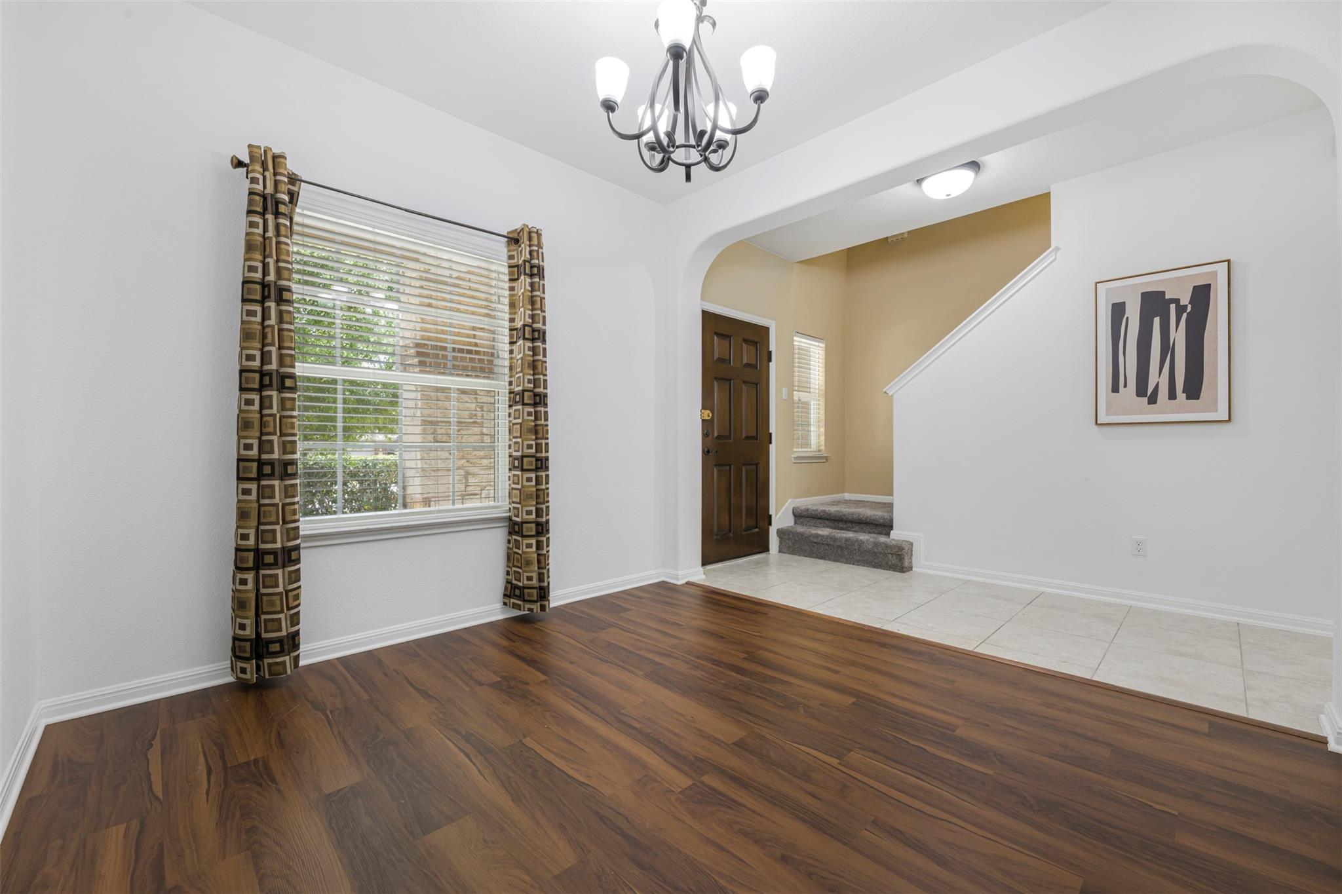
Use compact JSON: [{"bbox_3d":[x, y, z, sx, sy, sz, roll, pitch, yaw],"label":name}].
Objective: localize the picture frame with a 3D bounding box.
[{"bbox_3d":[2.949,-0.601,3.155,0.035,0.920,0.600,0,0,-44],"label":"picture frame"}]

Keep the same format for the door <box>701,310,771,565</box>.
[{"bbox_3d":[0.563,-0.054,4.430,0.920,2.030,0.050,0,0,-44],"label":"door"}]

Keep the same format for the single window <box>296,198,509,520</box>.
[{"bbox_3d":[-1.339,-0.416,2.645,1.100,1.490,0.060,0,0,-42],"label":"single window"}]

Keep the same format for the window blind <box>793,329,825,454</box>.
[{"bbox_3d":[1.380,-0.501,5.241,0.600,1.210,0.080,0,0,-44],"label":"window blind"}]

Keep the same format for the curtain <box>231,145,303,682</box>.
[{"bbox_3d":[-1.670,-0.139,2.164,0.225,2.140,0.145,0,0,-42],"label":"curtain"}]

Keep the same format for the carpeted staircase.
[{"bbox_3d":[1.849,0.797,4.862,1.220,0.370,1.130,0,0,-44],"label":"carpeted staircase"}]

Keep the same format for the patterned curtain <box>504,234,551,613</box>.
[{"bbox_3d":[-0.809,-0.150,2.947,0.225,2.160,0.145,0,0,-42],"label":"patterned curtain"}]

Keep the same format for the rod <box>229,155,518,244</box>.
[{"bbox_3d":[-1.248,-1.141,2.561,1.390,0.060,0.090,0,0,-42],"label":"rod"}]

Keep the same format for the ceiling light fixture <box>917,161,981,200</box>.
[{"bbox_3d":[1.799,-1.703,3.376,0.360,0.140,0.360,0,0,-44],"label":"ceiling light fixture"}]

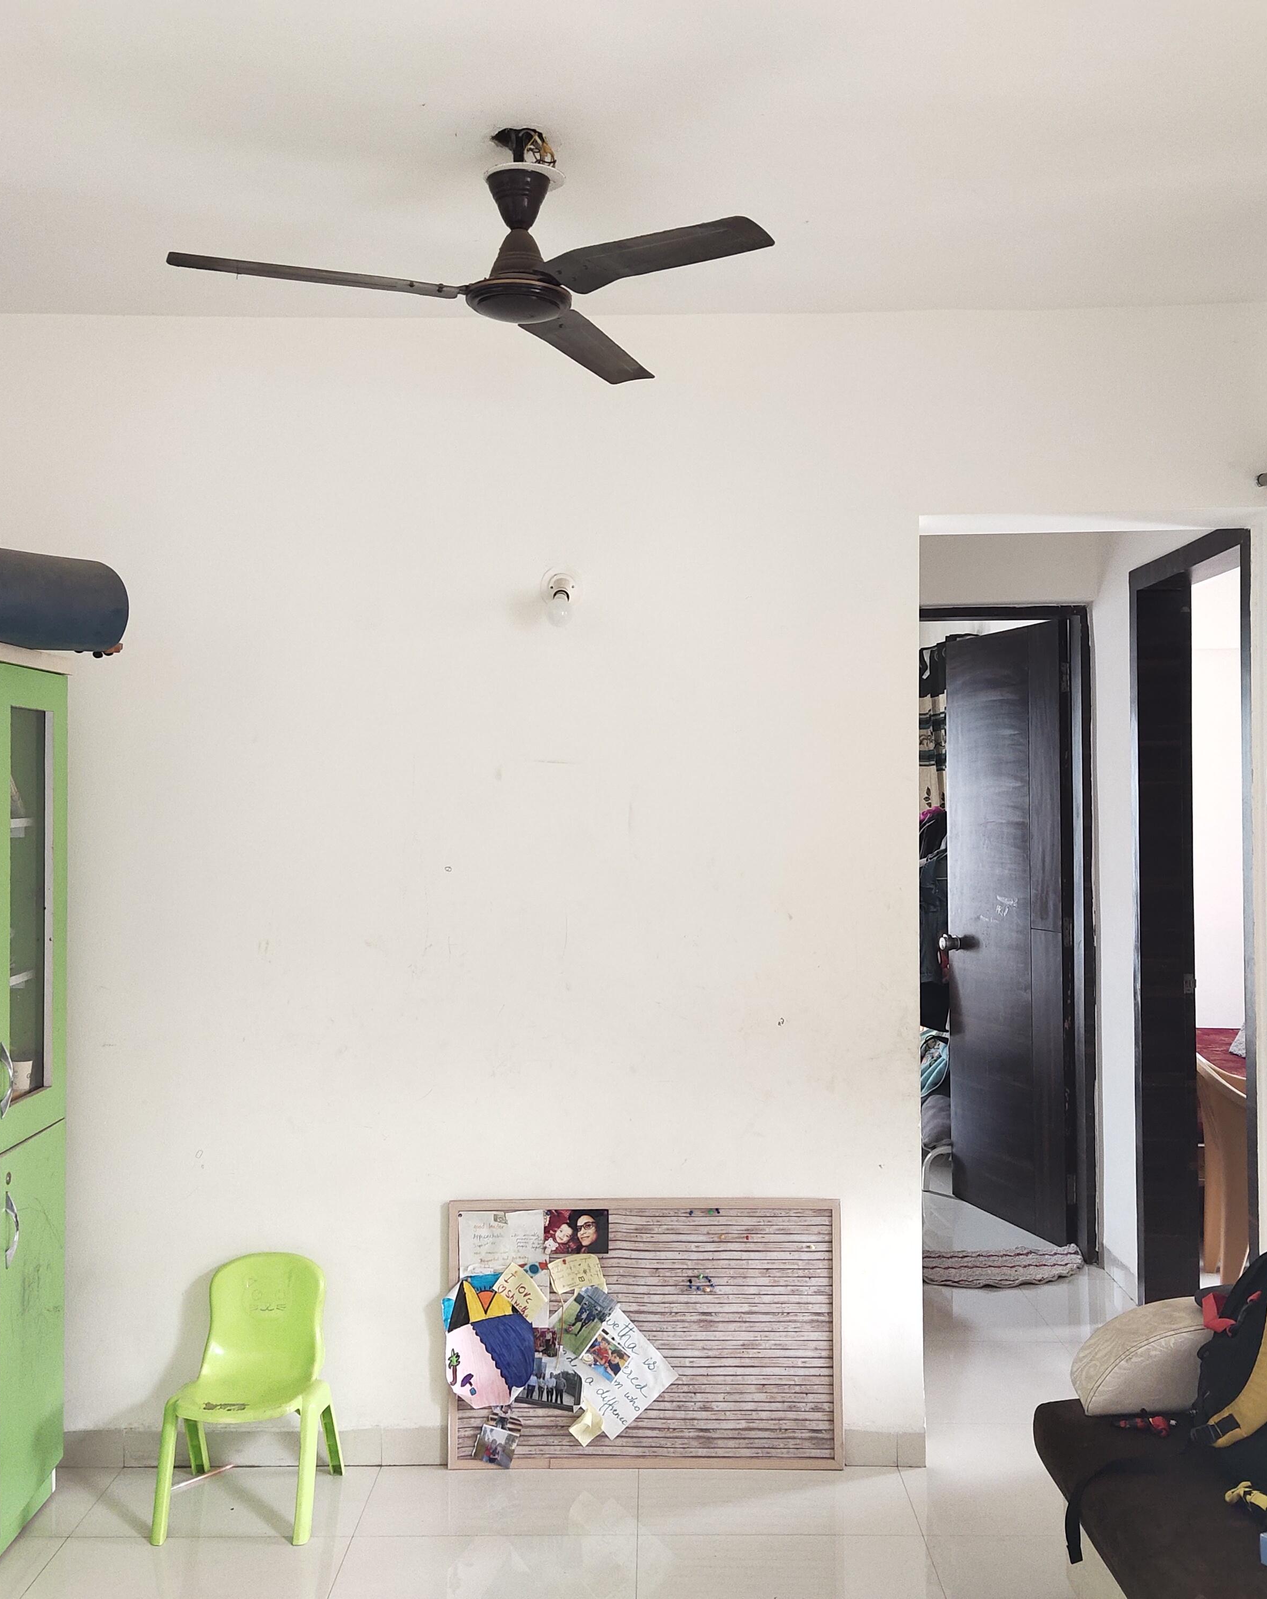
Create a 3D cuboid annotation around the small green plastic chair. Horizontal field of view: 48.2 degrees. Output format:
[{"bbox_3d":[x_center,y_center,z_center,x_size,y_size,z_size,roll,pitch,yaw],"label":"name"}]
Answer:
[{"bbox_3d":[-0.837,1.294,3.115,0.345,0.524,0.340,0,0,1],"label":"small green plastic chair"}]

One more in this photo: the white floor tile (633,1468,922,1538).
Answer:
[{"bbox_3d":[0.313,1.556,3.137,0.600,0.010,0.305,0,0,1],"label":"white floor tile"}]

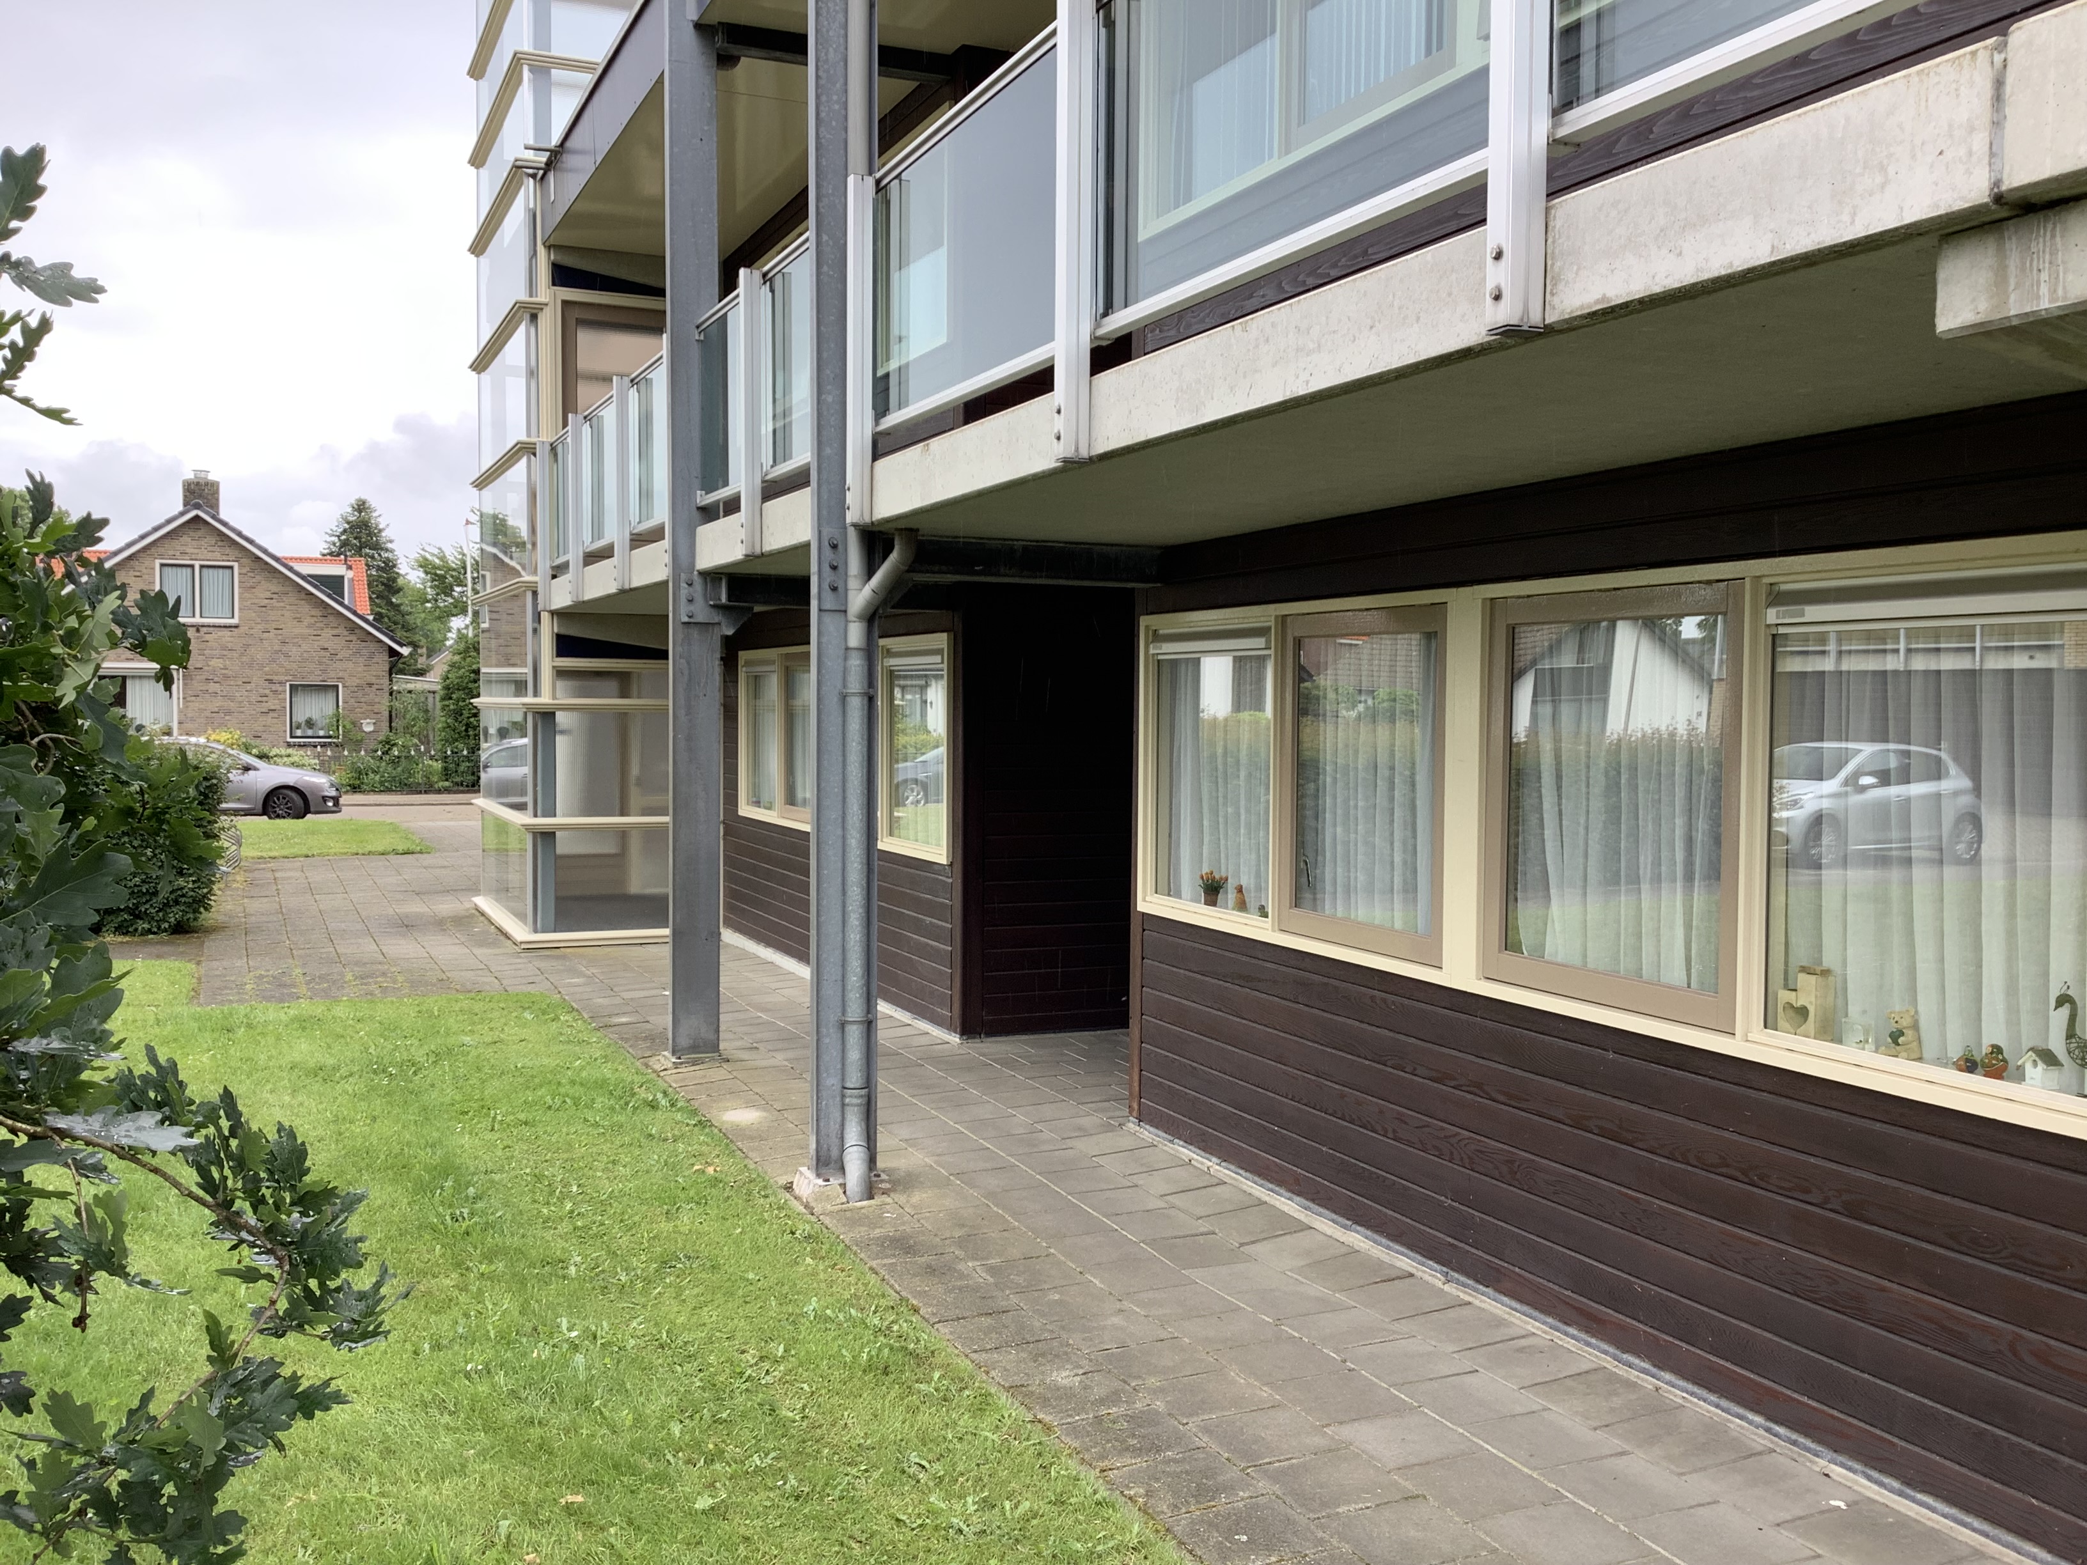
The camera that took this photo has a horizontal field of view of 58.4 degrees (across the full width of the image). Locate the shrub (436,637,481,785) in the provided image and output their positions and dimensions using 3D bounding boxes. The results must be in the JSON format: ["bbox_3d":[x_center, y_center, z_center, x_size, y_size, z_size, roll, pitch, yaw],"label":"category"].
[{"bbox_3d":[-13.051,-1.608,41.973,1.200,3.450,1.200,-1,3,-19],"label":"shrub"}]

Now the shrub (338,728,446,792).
[{"bbox_3d":[-14.530,-0.516,41.520,2.300,1.400,1.200,-1,3,-19],"label":"shrub"}]

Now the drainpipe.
[{"bbox_3d":[-0.599,0.300,6.978,0.279,2.484,0.130,-1,3,-23],"label":"drainpipe"}]

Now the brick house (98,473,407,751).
[{"bbox_3d":[-20.617,-3.693,46.544,9.000,7.250,9.000,-1,3,-19],"label":"brick house"}]

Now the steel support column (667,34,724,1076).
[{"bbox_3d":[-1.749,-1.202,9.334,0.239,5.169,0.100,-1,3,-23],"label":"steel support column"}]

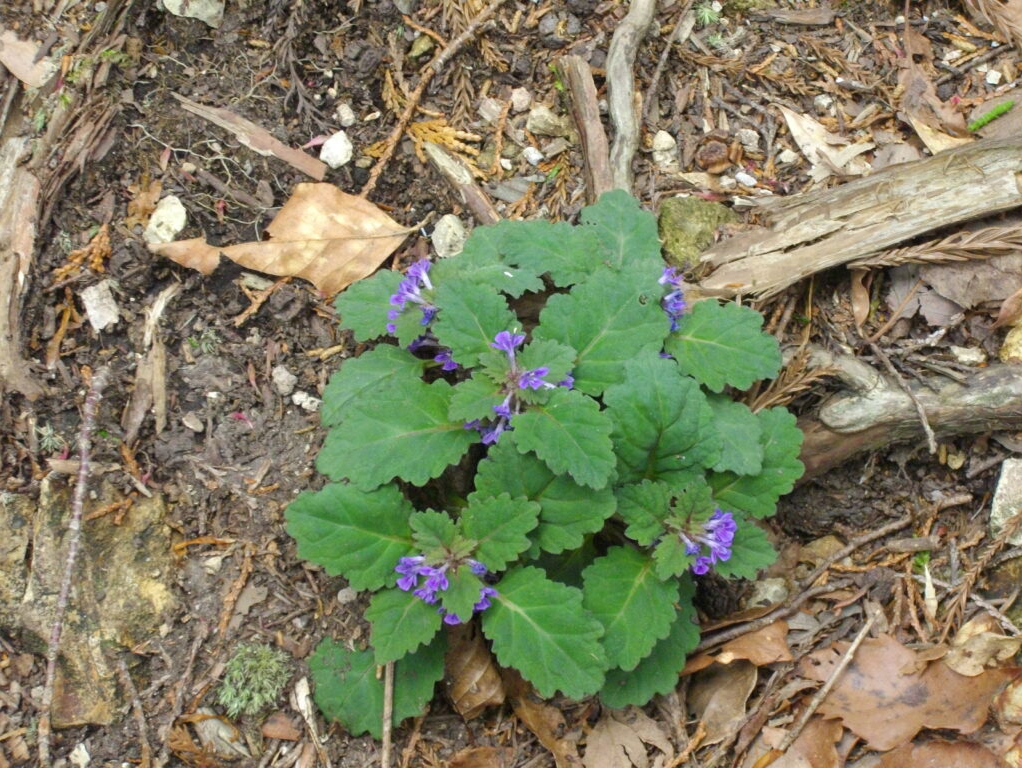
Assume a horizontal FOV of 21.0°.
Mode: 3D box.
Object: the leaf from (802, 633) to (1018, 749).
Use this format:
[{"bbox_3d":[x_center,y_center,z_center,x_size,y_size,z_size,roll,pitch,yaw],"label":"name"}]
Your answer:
[{"bbox_3d":[0.122,0.094,0.845,0.063,0.012,0.035,0,63,0],"label":"leaf"}]

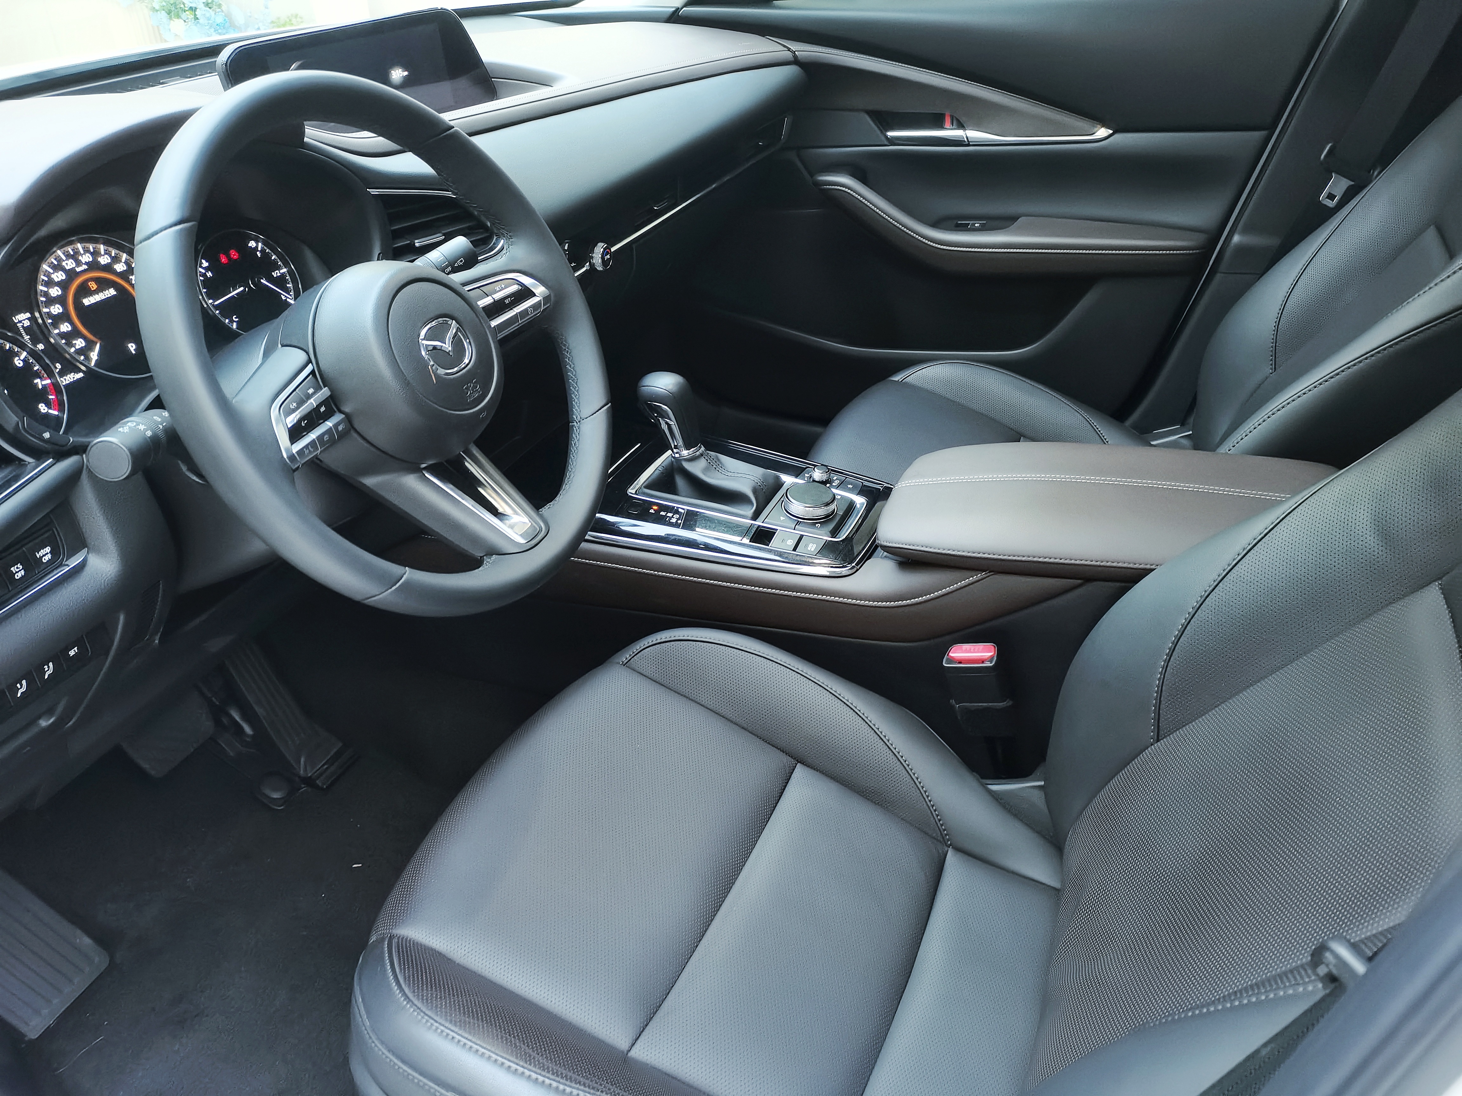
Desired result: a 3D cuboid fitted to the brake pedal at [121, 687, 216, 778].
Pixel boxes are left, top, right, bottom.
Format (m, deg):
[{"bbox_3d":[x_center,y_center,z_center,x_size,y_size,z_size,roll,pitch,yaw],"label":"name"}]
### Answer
[{"bbox_3d":[-0.618,0.201,1.199,0.035,0.073,0.090,-33,11,39],"label":"brake pedal"}]

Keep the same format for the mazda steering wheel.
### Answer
[{"bbox_3d":[-0.227,-0.135,0.757,0.105,0.370,0.370,-15,21,35],"label":"mazda steering wheel"}]

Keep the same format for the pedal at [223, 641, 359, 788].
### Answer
[{"bbox_3d":[-0.541,0.184,1.311,0.044,0.215,0.072,-14,22,34],"label":"pedal"}]

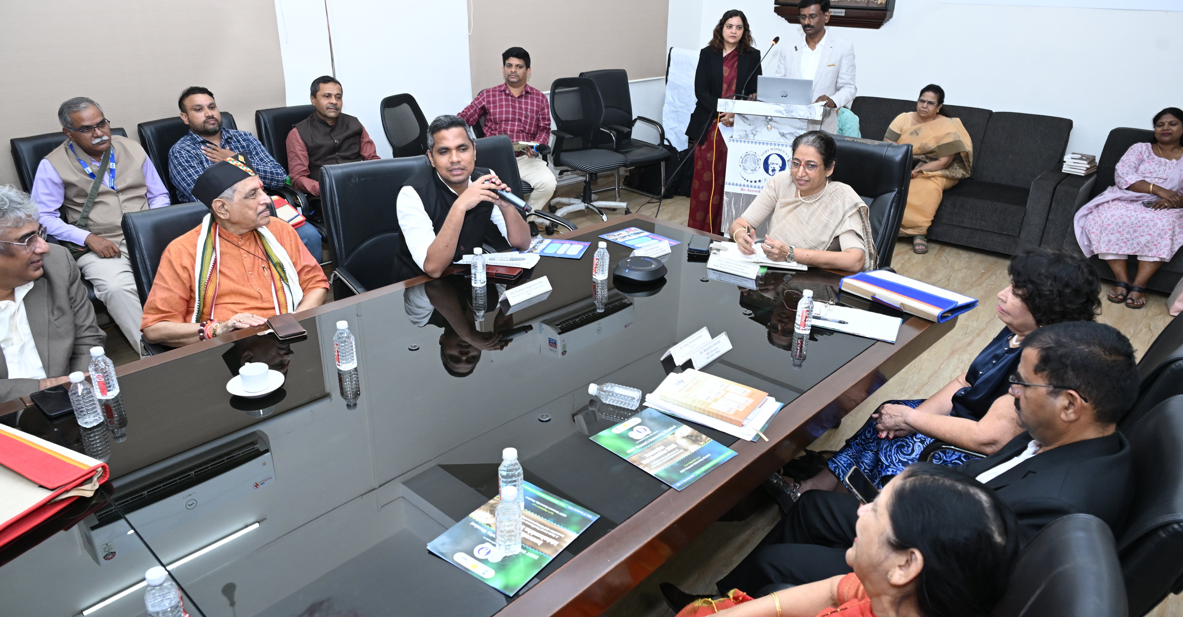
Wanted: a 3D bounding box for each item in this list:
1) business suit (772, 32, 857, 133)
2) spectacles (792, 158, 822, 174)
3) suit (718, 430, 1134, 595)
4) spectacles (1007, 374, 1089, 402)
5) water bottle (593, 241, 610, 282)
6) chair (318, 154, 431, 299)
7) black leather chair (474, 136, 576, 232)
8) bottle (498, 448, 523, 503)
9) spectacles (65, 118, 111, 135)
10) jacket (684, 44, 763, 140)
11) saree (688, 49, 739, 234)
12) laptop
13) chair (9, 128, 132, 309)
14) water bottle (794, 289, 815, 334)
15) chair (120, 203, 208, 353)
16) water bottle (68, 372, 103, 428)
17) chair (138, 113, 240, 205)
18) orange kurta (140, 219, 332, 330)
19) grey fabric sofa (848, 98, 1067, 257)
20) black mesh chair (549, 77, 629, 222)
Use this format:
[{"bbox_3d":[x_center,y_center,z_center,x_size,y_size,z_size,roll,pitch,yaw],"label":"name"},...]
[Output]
[{"bbox_3d":[1.396,-1.226,4.957,0.500,0.930,0.330,12,26,25],"label":"business suit"},{"bbox_3d":[0.899,-0.594,3.225,0.138,0.048,0.140,20,29,38],"label":"spectacles"},{"bbox_3d":[0.618,0.591,1.825,0.900,0.930,0.520,21,30,39],"label":"suit"},{"bbox_3d":[0.878,0.124,1.515,0.140,0.048,0.140,8,23,29],"label":"spectacles"},{"bbox_3d":[0.037,-0.178,2.888,0.057,0.134,0.057,1,22,0],"label":"water bottle"},{"bbox_3d":[-0.752,-0.055,3.395,0.580,1.040,0.660,-14,27,-32],"label":"chair"},{"bbox_3d":[-0.472,-0.276,3.933,0.600,1.000,0.650,-15,28,-34],"label":"black leather chair"},{"bbox_3d":[-0.169,0.360,1.665,0.055,0.139,0.055,-1,23,-6],"label":"bottle"},{"bbox_3d":[-2.279,-0.822,3.562,0.145,0.045,0.140,14,32,24],"label":"spectacles"},{"bbox_3d":[0.858,-1.427,5.266,0.520,0.620,0.300,7,23,14],"label":"jacket"},{"bbox_3d":[0.880,-1.071,5.412,0.440,1.360,0.360,7,23,14],"label":"saree"},{"bbox_3d":[1.314,-1.438,5.273,0.354,0.225,0.290,10,24,21],"label":"laptop"},{"bbox_3d":[-2.350,-0.257,3.797,0.580,1.040,0.660,-15,28,-34],"label":"chair"},{"bbox_3d":[0.670,0.010,2.466,0.057,0.134,0.057,20,29,38],"label":"water bottle"},{"bbox_3d":[-1.219,0.174,2.860,0.600,1.000,0.650,-18,30,-37],"label":"chair"},{"bbox_3d":[-1.245,0.219,1.933,0.057,0.137,0.057,-14,27,-33],"label":"water bottle"},{"bbox_3d":[-2.017,-0.510,4.388,0.660,1.020,0.600,20,29,38],"label":"chair"},{"bbox_3d":[-1.166,0.041,2.601,0.560,0.580,0.420,-19,30,-40],"label":"orange kurta"},{"bbox_3d":[2.630,-1.109,6.265,2.020,0.900,0.900,20,29,37],"label":"grey fabric sofa"},{"bbox_3d":[-0.001,-1.267,6.313,0.620,1.040,0.620,-13,27,-32],"label":"black mesh chair"}]

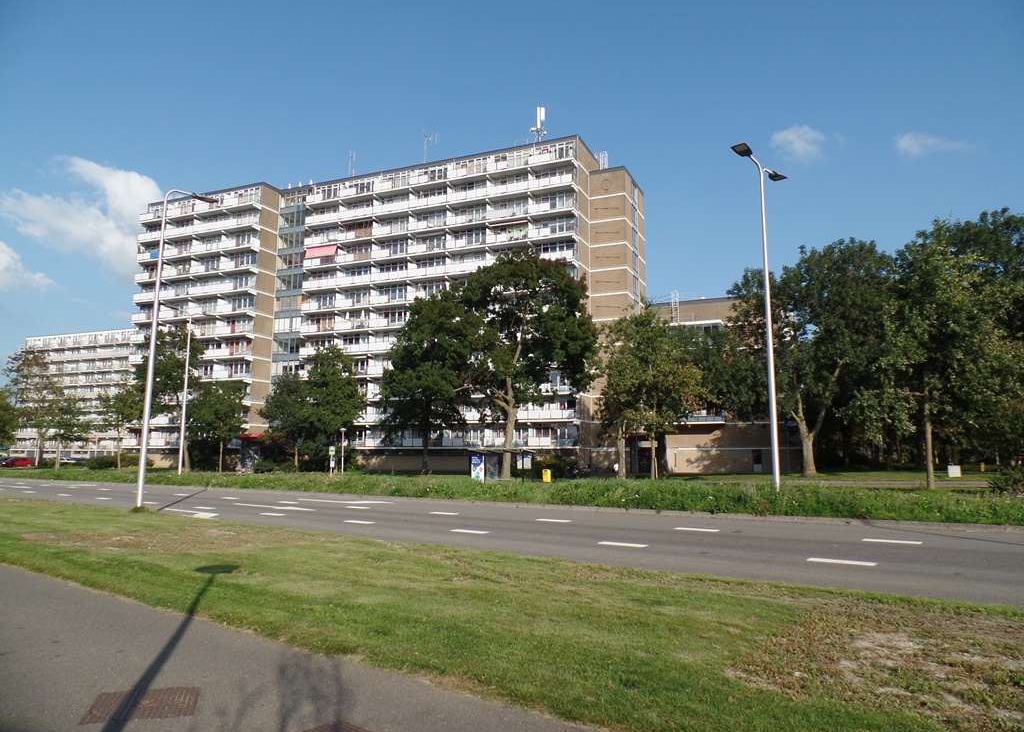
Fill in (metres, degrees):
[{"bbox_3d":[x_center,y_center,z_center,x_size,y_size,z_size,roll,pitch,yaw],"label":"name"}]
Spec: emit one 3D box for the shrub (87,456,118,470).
[{"bbox_3d":[-45.138,10.635,75.014,3.200,1.600,2.200,-3,-8,23],"label":"shrub"}]

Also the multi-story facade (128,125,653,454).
[{"bbox_3d":[-17.865,-5.363,87.288,66.600,36.500,17.700,-3,-8,23],"label":"multi-story facade"}]

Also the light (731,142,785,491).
[{"bbox_3d":[7.655,-0.985,20.229,0.450,10.500,3.100,-6,-9,39],"label":"light"}]

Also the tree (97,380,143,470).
[{"bbox_3d":[-43.398,6.610,75.207,4.360,10.030,4.140,5,-9,-30],"label":"tree"}]

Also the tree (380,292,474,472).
[{"bbox_3d":[-7.442,1.375,59.940,8.120,16.090,7.710,1,-8,-7],"label":"tree"}]

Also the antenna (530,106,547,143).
[{"bbox_3d":[3.088,-27.277,77.820,1.700,5.080,1.500,-3,-8,23],"label":"antenna"}]

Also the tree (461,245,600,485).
[{"bbox_3d":[1.251,-0.317,51.552,10.450,17.460,9.620,0,-8,1],"label":"tree"}]

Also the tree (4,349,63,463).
[{"bbox_3d":[-60.352,5.203,86.052,6.900,15.000,6.900,4,-8,-25],"label":"tree"}]

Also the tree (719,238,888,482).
[{"bbox_3d":[25.363,-0.917,58.422,13.210,20.690,11.890,-3,-9,23],"label":"tree"}]

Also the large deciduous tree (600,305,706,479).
[{"bbox_3d":[8.387,1.569,40.325,6.080,10.660,5.780,-1,-8,12],"label":"large deciduous tree"}]

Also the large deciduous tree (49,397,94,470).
[{"bbox_3d":[-54.289,8.129,83.654,4.500,9.240,4.270,6,-10,-32],"label":"large deciduous tree"}]

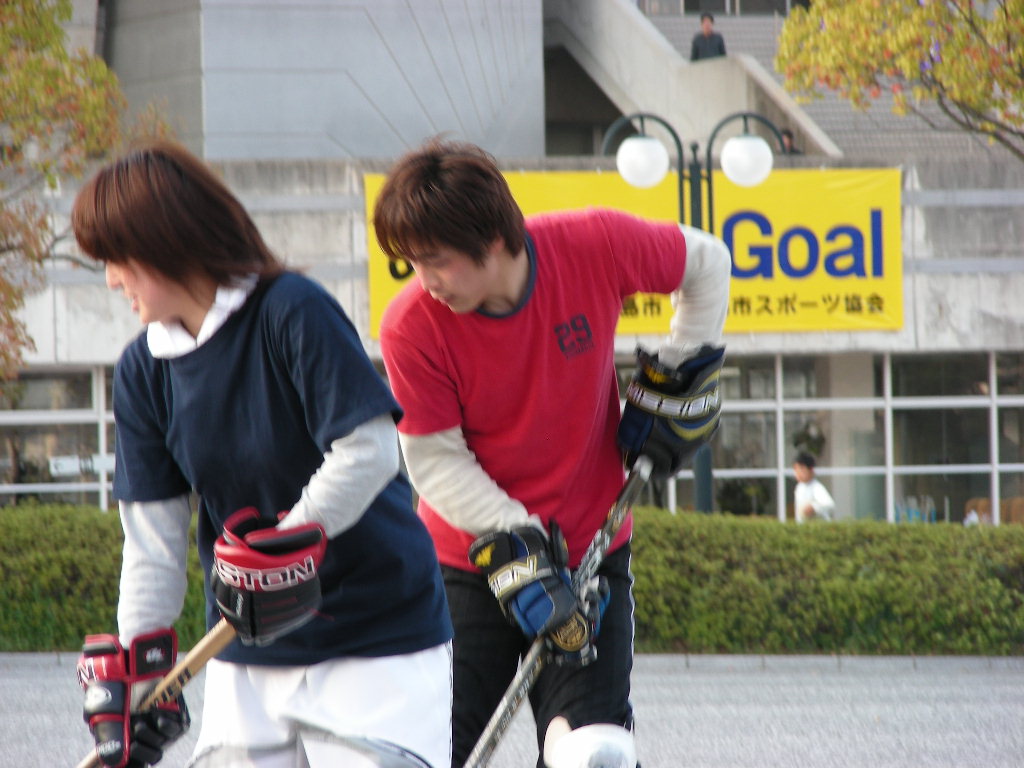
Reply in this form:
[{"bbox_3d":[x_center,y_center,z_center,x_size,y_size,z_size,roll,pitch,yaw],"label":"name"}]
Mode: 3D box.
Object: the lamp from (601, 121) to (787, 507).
[{"bbox_3d":[1.500,-0.032,54.000,1.470,4.280,0.420,-1,-1,-10],"label":"lamp"}]

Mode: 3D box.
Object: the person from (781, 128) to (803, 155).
[{"bbox_3d":[3.235,-2.121,78.984,0.470,1.680,0.320,-2,-1,34],"label":"person"}]

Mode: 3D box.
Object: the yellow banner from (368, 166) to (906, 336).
[{"bbox_3d":[1.341,-1.408,73.000,6.070,1.770,0.050,-1,-1,-18],"label":"yellow banner"}]

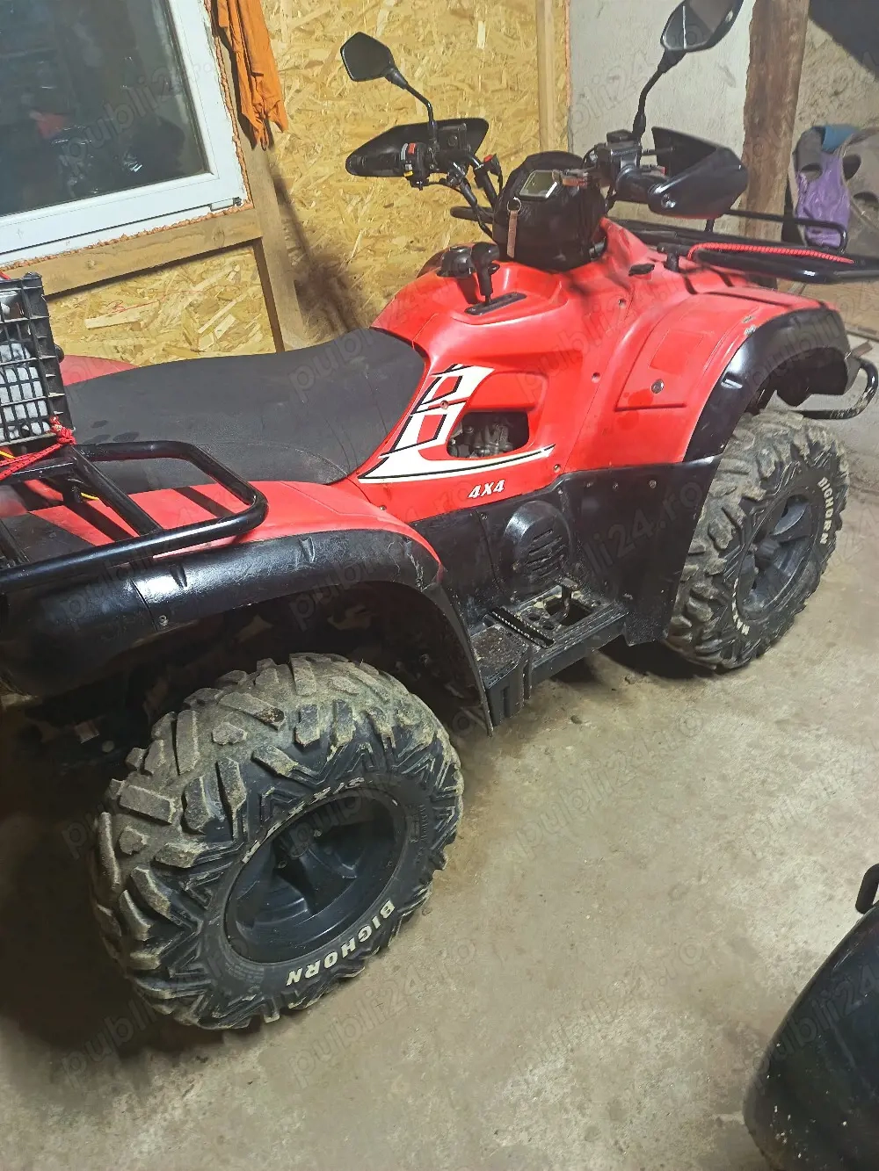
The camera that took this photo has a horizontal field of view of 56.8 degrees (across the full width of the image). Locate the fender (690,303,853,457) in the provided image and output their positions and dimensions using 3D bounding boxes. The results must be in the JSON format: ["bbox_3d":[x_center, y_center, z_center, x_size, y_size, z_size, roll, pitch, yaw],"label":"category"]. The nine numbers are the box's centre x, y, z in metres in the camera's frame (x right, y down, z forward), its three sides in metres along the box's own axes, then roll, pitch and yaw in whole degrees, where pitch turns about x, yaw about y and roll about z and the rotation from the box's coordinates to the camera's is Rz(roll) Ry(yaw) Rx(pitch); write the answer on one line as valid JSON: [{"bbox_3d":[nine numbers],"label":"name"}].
[{"bbox_3d":[0.715,-0.447,1.743,0.626,0.268,0.182,-28,40,-26],"label":"fender"}]

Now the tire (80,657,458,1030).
[{"bbox_3d":[-0.257,0.438,1.410,0.637,0.637,0.255,-28,40,-26],"label":"tire"}]

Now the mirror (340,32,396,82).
[{"bbox_3d":[-0.160,-1.184,1.818,0.137,0.093,0.046,18,42,32],"label":"mirror"}]

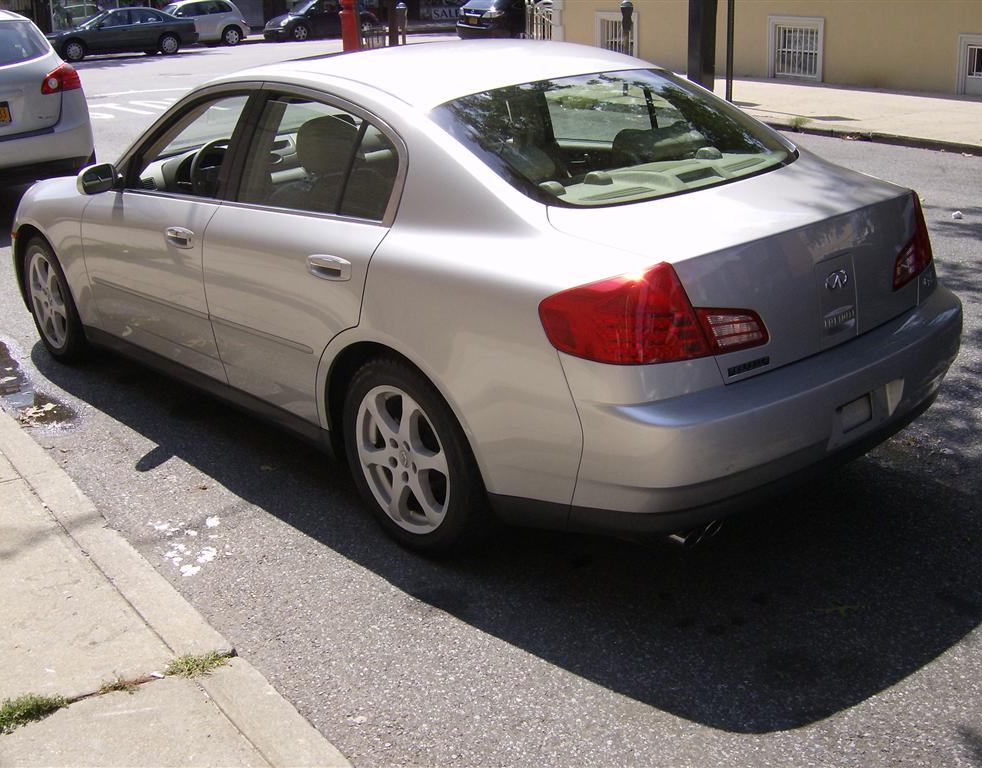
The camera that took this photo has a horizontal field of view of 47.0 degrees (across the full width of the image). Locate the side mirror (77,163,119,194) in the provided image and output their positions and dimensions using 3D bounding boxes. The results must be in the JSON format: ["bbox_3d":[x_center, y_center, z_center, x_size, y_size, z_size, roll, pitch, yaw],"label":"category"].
[{"bbox_3d":[-1.568,-0.818,4.481,0.200,0.140,0.130,-19,25,-38],"label":"side mirror"}]

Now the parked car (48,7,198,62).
[{"bbox_3d":[-10.830,-10.060,32.350,4.670,1.400,1.780,-16,24,-33],"label":"parked car"}]

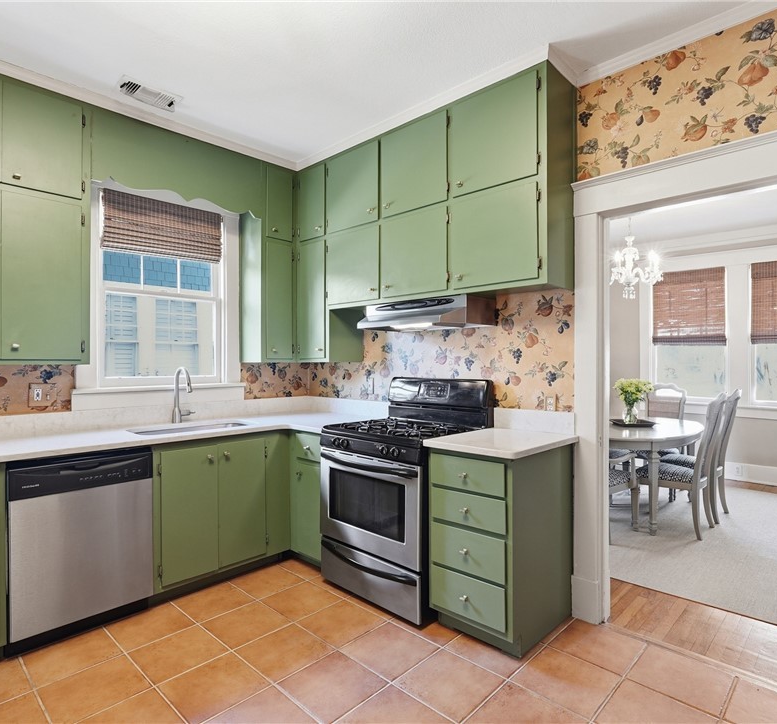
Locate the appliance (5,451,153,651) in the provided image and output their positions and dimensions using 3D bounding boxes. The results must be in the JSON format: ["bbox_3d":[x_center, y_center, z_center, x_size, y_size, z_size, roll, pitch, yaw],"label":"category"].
[{"bbox_3d":[-1.636,0.874,2.482,0.585,0.874,0.598,0,0,44],"label":"appliance"}]

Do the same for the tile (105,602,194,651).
[{"bbox_3d":[-1.185,1.313,2.401,0.330,0.010,0.330,0,0,43],"label":"tile"}]

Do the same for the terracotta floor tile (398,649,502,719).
[{"bbox_3d":[0.254,1.313,1.971,0.330,0.012,0.330,0,0,43],"label":"terracotta floor tile"}]

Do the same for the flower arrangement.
[{"bbox_3d":[2.130,0.335,4.211,0.296,0.395,0.296,0,0,44],"label":"flower arrangement"}]

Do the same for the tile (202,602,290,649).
[{"bbox_3d":[-0.710,1.312,2.414,0.330,0.010,0.330,0,0,43],"label":"tile"}]

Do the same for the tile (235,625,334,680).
[{"bbox_3d":[-0.466,1.310,2.183,0.330,0.010,0.330,0,0,43],"label":"tile"}]

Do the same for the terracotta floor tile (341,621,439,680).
[{"bbox_3d":[0.009,1.315,2.203,0.330,0.012,0.330,0,0,43],"label":"terracotta floor tile"}]

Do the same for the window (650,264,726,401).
[{"bbox_3d":[3.478,-0.318,5.604,0.770,1.510,0.080,0,0,43],"label":"window"}]

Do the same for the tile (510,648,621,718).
[{"bbox_3d":[0.728,1.307,1.978,0.330,0.010,0.330,0,0,43],"label":"tile"}]

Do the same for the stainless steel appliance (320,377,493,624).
[{"bbox_3d":[0.098,0.706,2.825,0.762,1.200,0.730,0,0,43],"label":"stainless steel appliance"}]

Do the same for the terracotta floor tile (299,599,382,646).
[{"bbox_3d":[-0.235,1.310,2.427,0.331,0.010,0.331,0,0,44],"label":"terracotta floor tile"}]

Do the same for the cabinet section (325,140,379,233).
[{"bbox_3d":[-0.148,-1.165,3.367,0.528,0.524,0.320,-1,-1,43],"label":"cabinet section"}]

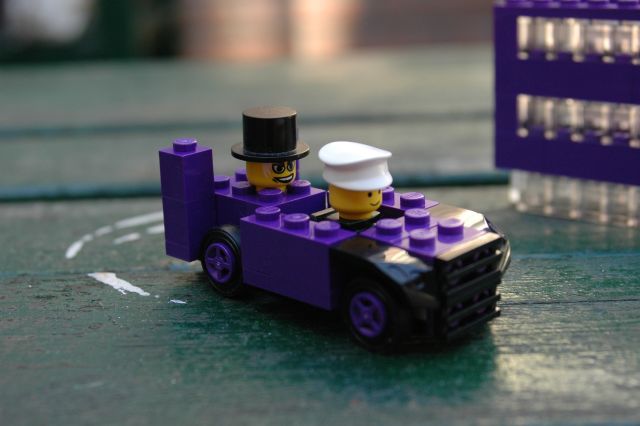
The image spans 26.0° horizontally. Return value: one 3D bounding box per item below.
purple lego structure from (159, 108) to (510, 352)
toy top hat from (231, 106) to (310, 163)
[{"bbox_3d":[0.002,0.003,0.273,0.074,0.029,0.033,14,24,43],"label":"purple lego structure"},{"bbox_3d":[-0.010,-0.016,0.279,0.016,0.008,0.016,-2,17,1],"label":"toy top hat"}]

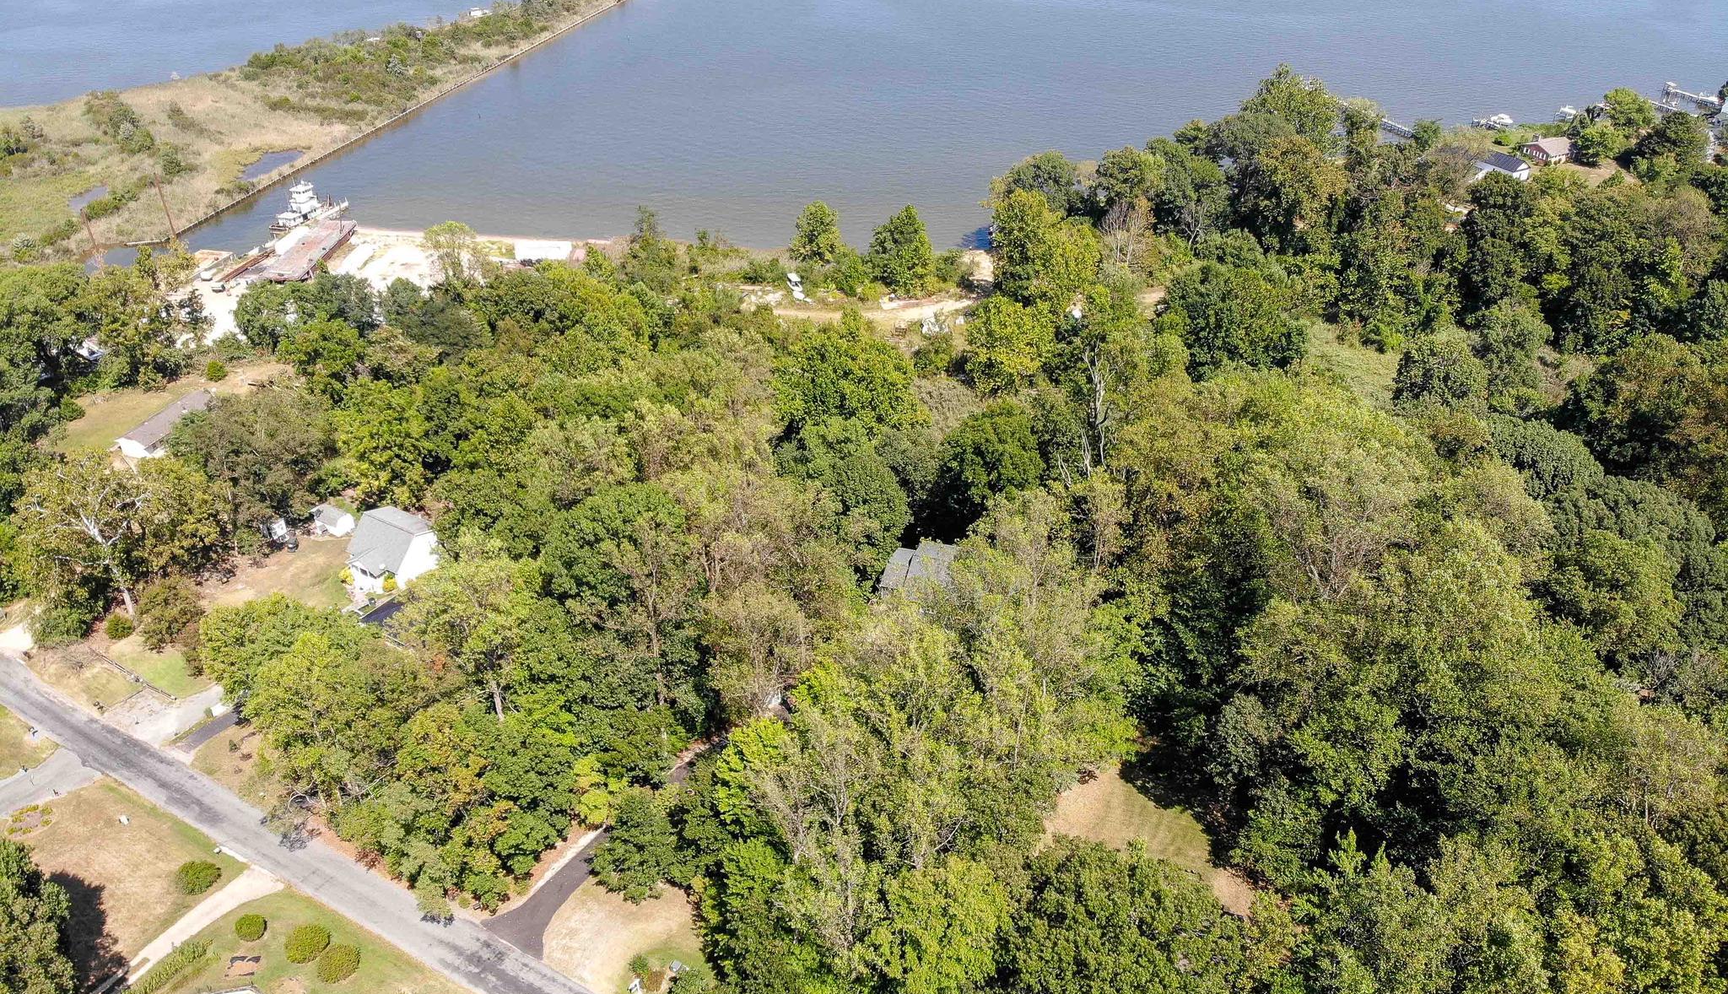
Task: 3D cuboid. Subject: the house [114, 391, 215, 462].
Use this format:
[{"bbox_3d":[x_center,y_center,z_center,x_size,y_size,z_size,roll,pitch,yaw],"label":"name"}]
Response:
[{"bbox_3d":[-126.053,-13.255,218.689,8.000,4.400,18.200,12,36,17],"label":"house"}]

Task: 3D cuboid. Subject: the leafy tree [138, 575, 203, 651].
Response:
[{"bbox_3d":[-97.323,16.496,168.233,8.600,7.500,8.600,0,34,0],"label":"leafy tree"}]

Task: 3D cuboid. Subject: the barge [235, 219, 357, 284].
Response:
[{"bbox_3d":[-139.500,-61.378,302.372,9.400,2.600,37.000,1,34,1],"label":"barge"}]

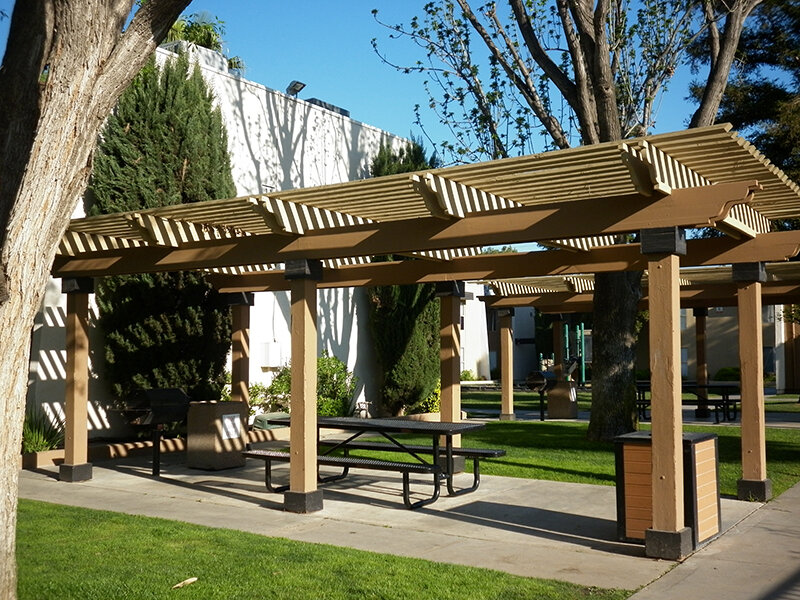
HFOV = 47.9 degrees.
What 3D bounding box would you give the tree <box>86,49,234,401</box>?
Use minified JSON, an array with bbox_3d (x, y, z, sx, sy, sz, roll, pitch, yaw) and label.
[{"bbox_3d":[-3.763,-0.999,14.276,2.050,6.148,2.250,0,-4,0],"label":"tree"}]

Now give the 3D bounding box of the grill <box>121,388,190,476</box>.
[{"bbox_3d":[-3.122,1.701,11.580,0.531,1.110,0.682,-2,-4,34],"label":"grill"}]

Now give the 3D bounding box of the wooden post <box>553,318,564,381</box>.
[{"bbox_3d":[4.064,1.590,23.108,0.245,2.450,0.245,-3,-4,34],"label":"wooden post"}]

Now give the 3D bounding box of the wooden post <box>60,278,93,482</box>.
[{"bbox_3d":[-4.032,0.981,11.263,0.273,2.512,0.273,-2,-4,34],"label":"wooden post"}]

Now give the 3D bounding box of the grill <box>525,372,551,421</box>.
[{"bbox_3d":[3.210,2.161,20.232,0.531,1.110,0.682,-2,-4,34],"label":"grill"}]

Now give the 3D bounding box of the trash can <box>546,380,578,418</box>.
[{"bbox_3d":[3.788,2.316,21.059,0.563,0.888,0.563,-2,-4,34],"label":"trash can"}]

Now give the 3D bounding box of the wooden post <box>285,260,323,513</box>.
[{"bbox_3d":[-0.972,0.858,9.152,0.273,2.512,0.273,-2,-4,34],"label":"wooden post"}]

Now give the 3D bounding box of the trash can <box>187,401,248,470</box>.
[{"bbox_3d":[-2.520,1.855,12.457,0.574,0.896,0.574,-2,-4,34],"label":"trash can"}]

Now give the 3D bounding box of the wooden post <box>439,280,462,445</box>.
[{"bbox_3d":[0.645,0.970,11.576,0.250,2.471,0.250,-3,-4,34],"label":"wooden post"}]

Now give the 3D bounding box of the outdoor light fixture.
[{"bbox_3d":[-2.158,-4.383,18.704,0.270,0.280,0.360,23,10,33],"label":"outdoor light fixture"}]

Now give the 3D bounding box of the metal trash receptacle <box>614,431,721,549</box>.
[{"bbox_3d":[2.269,1.584,7.629,0.656,0.848,0.697,-2,-4,34],"label":"metal trash receptacle"}]

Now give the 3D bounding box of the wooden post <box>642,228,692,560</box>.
[{"bbox_3d":[2.078,0.711,7.030,0.273,2.512,0.273,-2,-4,34],"label":"wooden post"}]

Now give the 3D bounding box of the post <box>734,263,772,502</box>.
[{"bbox_3d":[3.718,0.840,9.514,0.270,2.488,0.270,-3,-4,34],"label":"post"}]

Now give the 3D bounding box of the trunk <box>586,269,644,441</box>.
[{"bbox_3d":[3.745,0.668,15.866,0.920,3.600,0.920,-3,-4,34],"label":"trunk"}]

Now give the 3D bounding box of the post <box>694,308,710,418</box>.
[{"bbox_3d":[7.016,1.450,20.993,0.273,2.512,0.273,-2,-4,34],"label":"post"}]

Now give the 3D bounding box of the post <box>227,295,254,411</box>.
[{"bbox_3d":[-2.401,1.100,13.621,0.260,2.455,0.260,-3,-4,34],"label":"post"}]

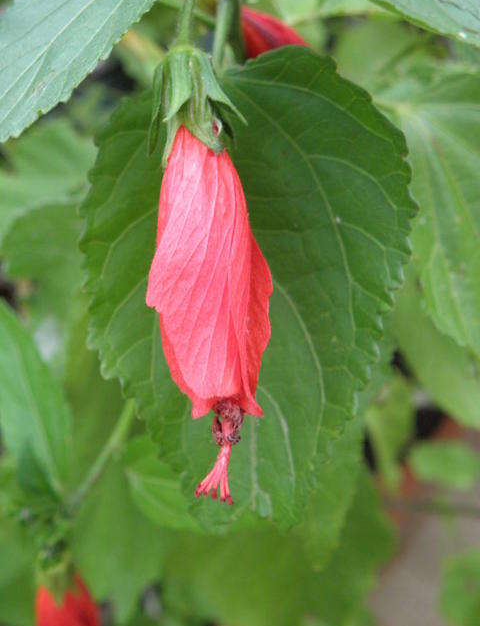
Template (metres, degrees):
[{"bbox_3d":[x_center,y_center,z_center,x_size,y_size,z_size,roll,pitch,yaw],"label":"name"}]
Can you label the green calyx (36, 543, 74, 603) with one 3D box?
[{"bbox_3d":[-0.072,0.102,0.370,0.017,0.024,0.016,-6,9,0],"label":"green calyx"}]

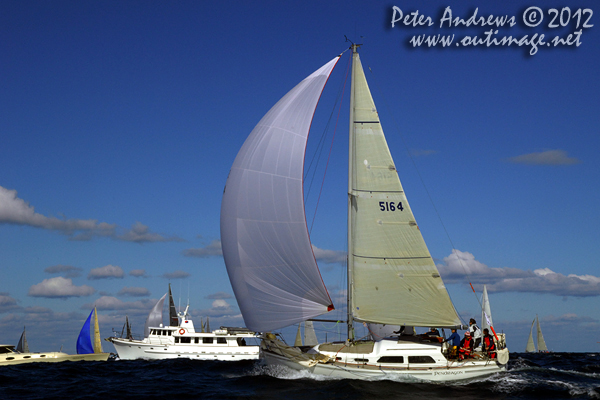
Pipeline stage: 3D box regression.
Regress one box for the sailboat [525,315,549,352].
[{"bbox_3d":[93.863,53.162,416.689,10.300,15.360,3.700,-1,-8,5],"label":"sailboat"}]

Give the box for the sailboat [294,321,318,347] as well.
[{"bbox_3d":[1.900,41.619,332.473,9.800,14.460,3.600,-1,-8,5],"label":"sailboat"}]

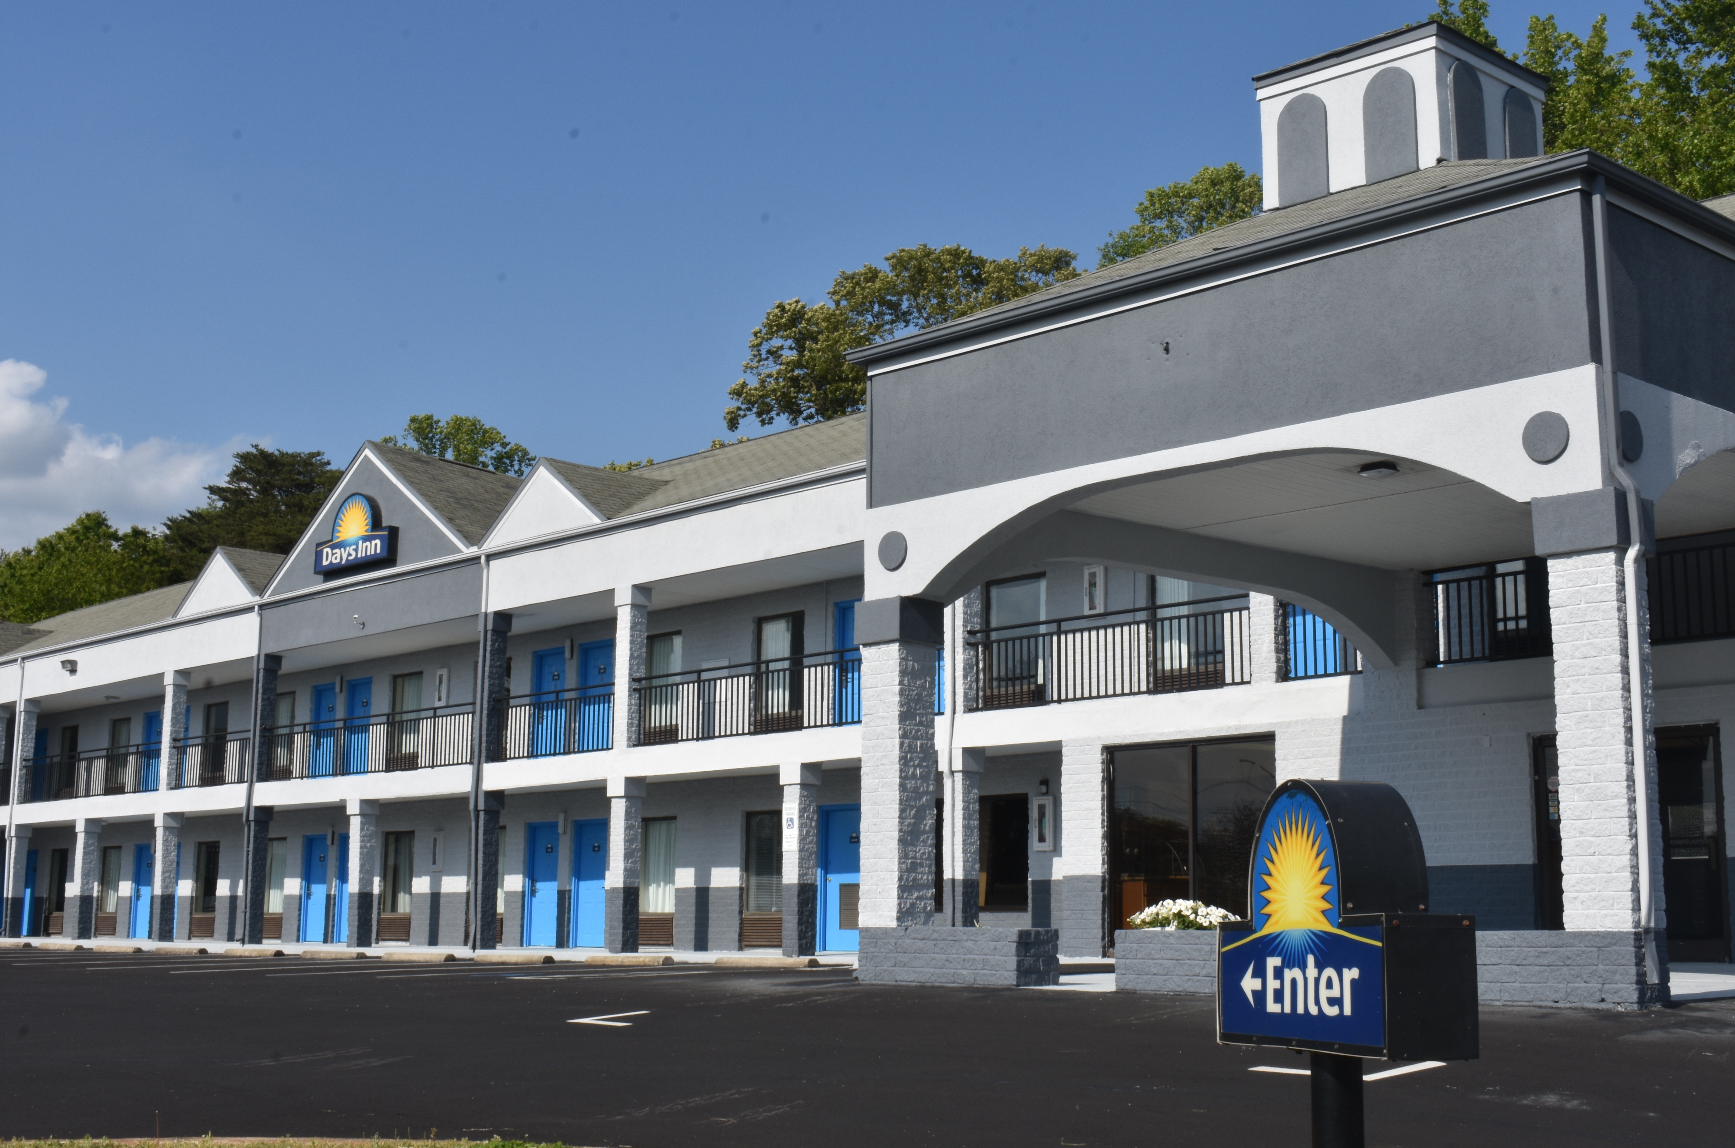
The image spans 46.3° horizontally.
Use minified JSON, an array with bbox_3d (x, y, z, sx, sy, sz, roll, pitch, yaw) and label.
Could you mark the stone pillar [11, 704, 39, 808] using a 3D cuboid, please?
[{"bbox_3d":[-19.383,4.173,46.716,0.410,2.370,0.410,9,-13,-42],"label":"stone pillar"}]

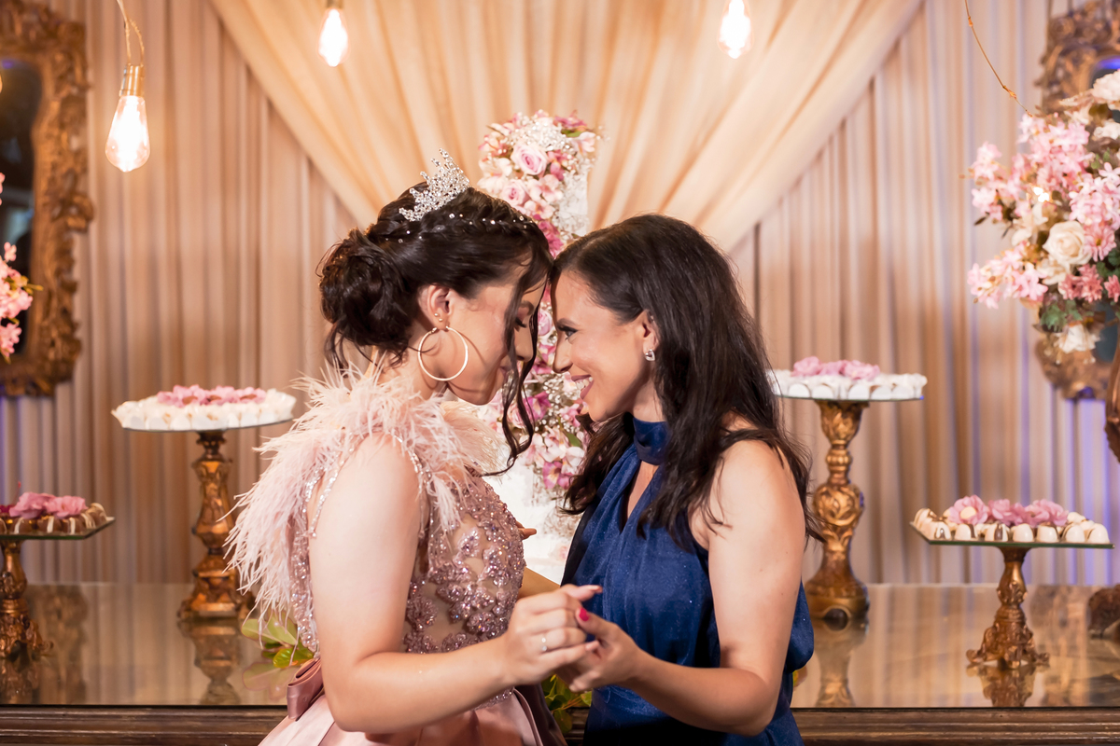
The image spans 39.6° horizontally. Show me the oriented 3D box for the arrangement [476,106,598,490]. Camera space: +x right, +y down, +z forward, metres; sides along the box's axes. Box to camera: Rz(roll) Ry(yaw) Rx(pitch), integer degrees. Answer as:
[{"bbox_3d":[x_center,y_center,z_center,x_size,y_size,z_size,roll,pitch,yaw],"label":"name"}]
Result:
[{"bbox_3d":[-0.041,-0.121,2.778,0.225,0.683,0.220,0,4,0],"label":"arrangement"}]

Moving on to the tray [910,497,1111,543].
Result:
[{"bbox_3d":[0.731,0.232,2.530,0.285,0.069,0.220,0,4,4],"label":"tray"}]

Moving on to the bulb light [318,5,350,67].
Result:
[{"bbox_3d":[-0.432,-0.645,2.970,0.063,0.122,0.063,0,4,0],"label":"bulb light"}]

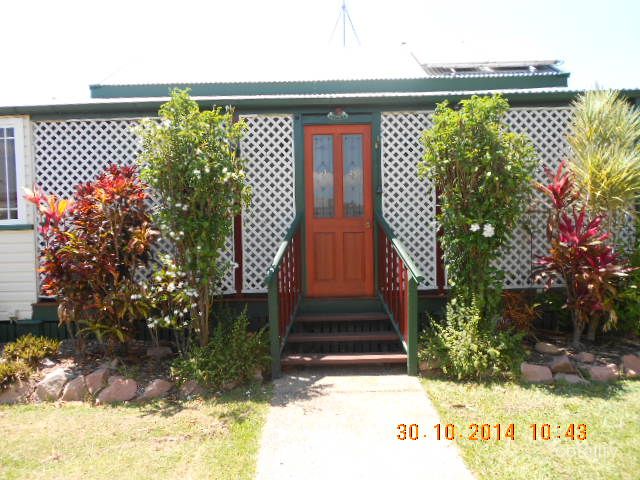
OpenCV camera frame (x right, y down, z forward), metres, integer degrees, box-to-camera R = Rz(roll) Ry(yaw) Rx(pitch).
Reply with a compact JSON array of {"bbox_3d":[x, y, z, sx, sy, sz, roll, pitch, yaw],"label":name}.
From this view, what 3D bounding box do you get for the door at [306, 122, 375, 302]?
[{"bbox_3d":[0.245,-0.338,5.779,0.816,2.056,0.050,-1,2,1],"label":"door"}]

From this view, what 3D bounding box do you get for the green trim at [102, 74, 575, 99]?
[{"bbox_3d":[0.131,-2.401,7.533,7.460,0.200,0.140,-1,2,1],"label":"green trim"}]

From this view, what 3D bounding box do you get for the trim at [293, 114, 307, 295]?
[{"bbox_3d":[-0.224,-0.404,5.722,0.134,2.142,0.100,-1,2,1],"label":"trim"}]

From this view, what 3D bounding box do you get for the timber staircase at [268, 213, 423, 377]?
[{"bbox_3d":[0.245,0.525,5.231,1.565,1.665,1.020,-1,2,1],"label":"timber staircase"}]

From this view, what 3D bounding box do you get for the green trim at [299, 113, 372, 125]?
[{"bbox_3d":[0.201,-1.427,5.692,0.845,0.132,0.090,-1,2,1],"label":"green trim"}]

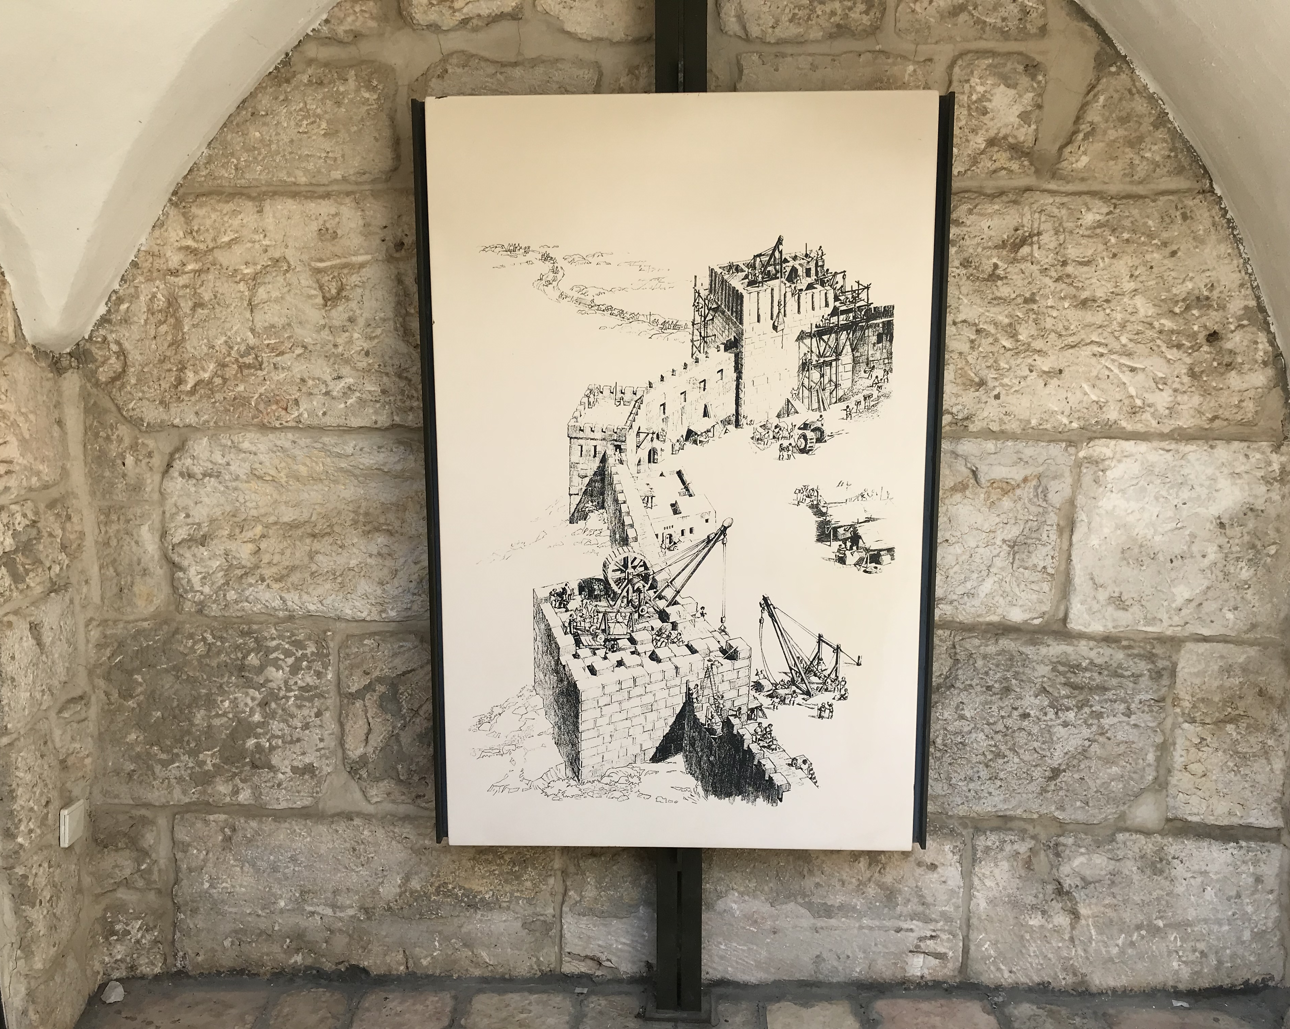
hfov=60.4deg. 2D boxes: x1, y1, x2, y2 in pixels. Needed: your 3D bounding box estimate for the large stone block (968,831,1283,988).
[{"bbox_3d":[1.109,0.896,2.643,0.717,0.388,0.200,0,9,2],"label":"large stone block"}]

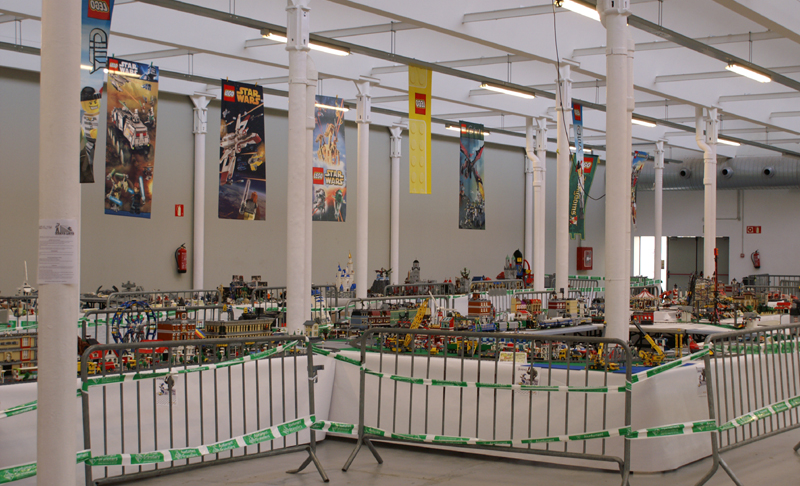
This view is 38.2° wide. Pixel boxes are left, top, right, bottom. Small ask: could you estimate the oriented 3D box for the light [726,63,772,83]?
[{"bbox_3d":[4.826,-2.347,15.936,0.150,0.110,1.480,0,-1,36],"label":"light"}]

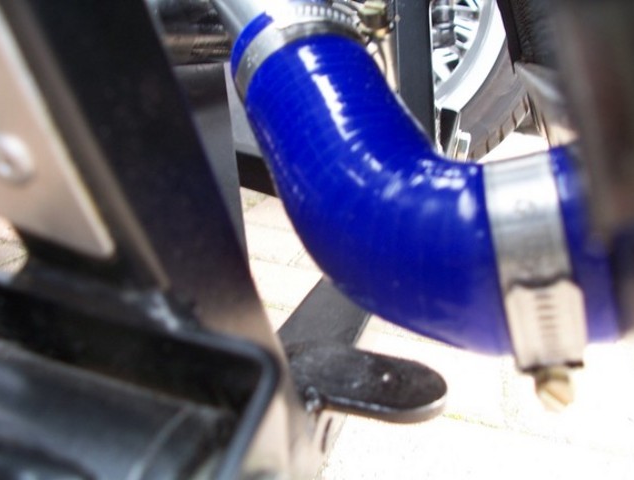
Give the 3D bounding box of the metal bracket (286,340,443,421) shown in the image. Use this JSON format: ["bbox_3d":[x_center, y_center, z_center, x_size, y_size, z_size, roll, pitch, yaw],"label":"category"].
[{"bbox_3d":[0.012,0.040,0.186,0.050,0.005,0.030,9,18,10],"label":"metal bracket"}]

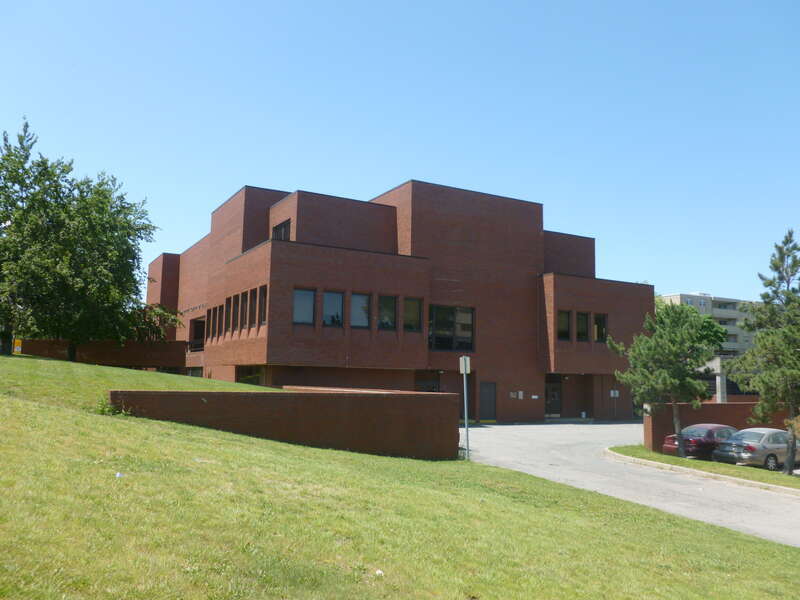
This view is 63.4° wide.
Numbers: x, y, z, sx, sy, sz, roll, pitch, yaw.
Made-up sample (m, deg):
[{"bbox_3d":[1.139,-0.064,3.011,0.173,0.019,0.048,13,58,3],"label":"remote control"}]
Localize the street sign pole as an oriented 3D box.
[{"bbox_3d":[1.766,2.841,17.154,0.310,2.689,0.080,5,-8,-30],"label":"street sign pole"}]

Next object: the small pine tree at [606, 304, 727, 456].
[{"bbox_3d":[10.358,3.076,25.345,4.300,6.005,4.200,1,-7,0],"label":"small pine tree"}]

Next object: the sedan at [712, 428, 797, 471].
[{"bbox_3d":[14.128,5.703,24.952,4.750,1.460,1.800,5,-8,-34],"label":"sedan"}]

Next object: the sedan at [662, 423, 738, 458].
[{"bbox_3d":[13.194,5.987,27.370,4.650,1.430,1.780,5,-8,-34],"label":"sedan"}]

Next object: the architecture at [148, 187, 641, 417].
[{"bbox_3d":[-1.527,1.425,47.924,28.289,13.507,26.000,5,-8,-30],"label":"architecture"}]

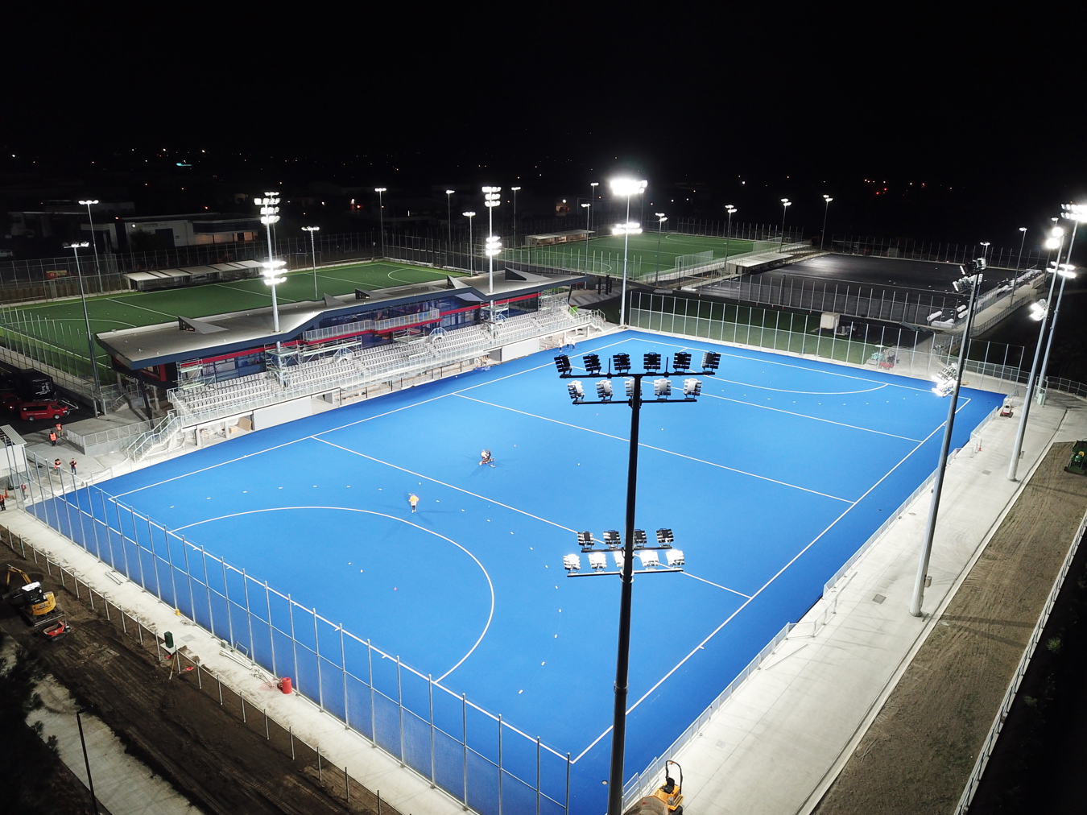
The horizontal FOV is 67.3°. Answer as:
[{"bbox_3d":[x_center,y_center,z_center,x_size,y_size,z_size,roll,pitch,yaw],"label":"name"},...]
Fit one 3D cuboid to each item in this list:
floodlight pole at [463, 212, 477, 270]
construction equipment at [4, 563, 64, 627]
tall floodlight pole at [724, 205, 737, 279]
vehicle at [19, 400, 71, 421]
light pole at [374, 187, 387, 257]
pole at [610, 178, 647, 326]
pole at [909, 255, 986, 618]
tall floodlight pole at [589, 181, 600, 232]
[{"bbox_3d":[-13.103,-26.644,149.799,1.000,18.100,3.300,15,22,36],"label":"floodlight pole"},{"bbox_3d":[-38.147,13.609,60.501,6.200,2.900,2.000,15,22,36],"label":"construction equipment"},{"bbox_3d":[49.899,-45.827,220.448,1.600,17.200,2.800,15,22,36],"label":"tall floodlight pole"},{"bbox_3d":[-58.870,0.276,96.440,4.700,2.000,1.700,-5,19,-18],"label":"vehicle"},{"bbox_3d":[-43.521,-49.564,220.964,1.000,18.300,3.200,15,22,36],"label":"light pole"},{"bbox_3d":[15.329,-28.138,151.705,5.800,26.500,1.300,2,18,5],"label":"pole"},{"bbox_3d":[27.882,2.851,57.221,1.400,25.900,5.500,15,22,36],"label":"pole"},{"bbox_3d":[16.754,-66.515,275.222,1.000,17.400,3.100,15,22,36],"label":"tall floodlight pole"}]

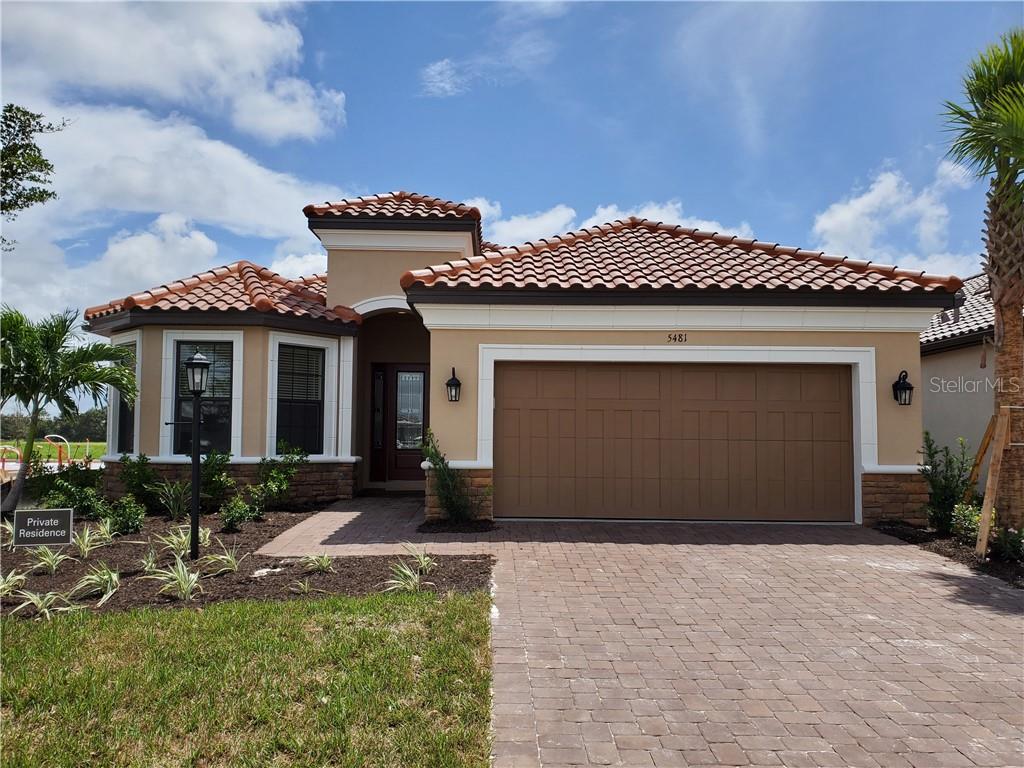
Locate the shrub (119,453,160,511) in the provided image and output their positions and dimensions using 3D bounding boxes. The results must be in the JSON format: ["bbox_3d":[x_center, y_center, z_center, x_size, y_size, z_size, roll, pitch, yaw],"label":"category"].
[{"bbox_3d":[-5.490,1.451,11.334,0.624,0.850,0.620,0,-3,1],"label":"shrub"}]

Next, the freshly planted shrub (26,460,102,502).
[{"bbox_3d":[-7.133,1.577,12.258,1.224,0.649,0.850,0,-3,1],"label":"freshly planted shrub"}]

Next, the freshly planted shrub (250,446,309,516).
[{"bbox_3d":[-3.289,1.379,10.882,0.809,0.977,0.750,0,-4,1],"label":"freshly planted shrub"}]

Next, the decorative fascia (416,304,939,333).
[{"bbox_3d":[2.194,-0.873,10.301,6.996,0.306,0.200,0,-3,1],"label":"decorative fascia"}]

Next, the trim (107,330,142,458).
[{"bbox_3d":[-6.172,0.169,12.251,1.250,1.920,0.150,-3,-5,44],"label":"trim"}]

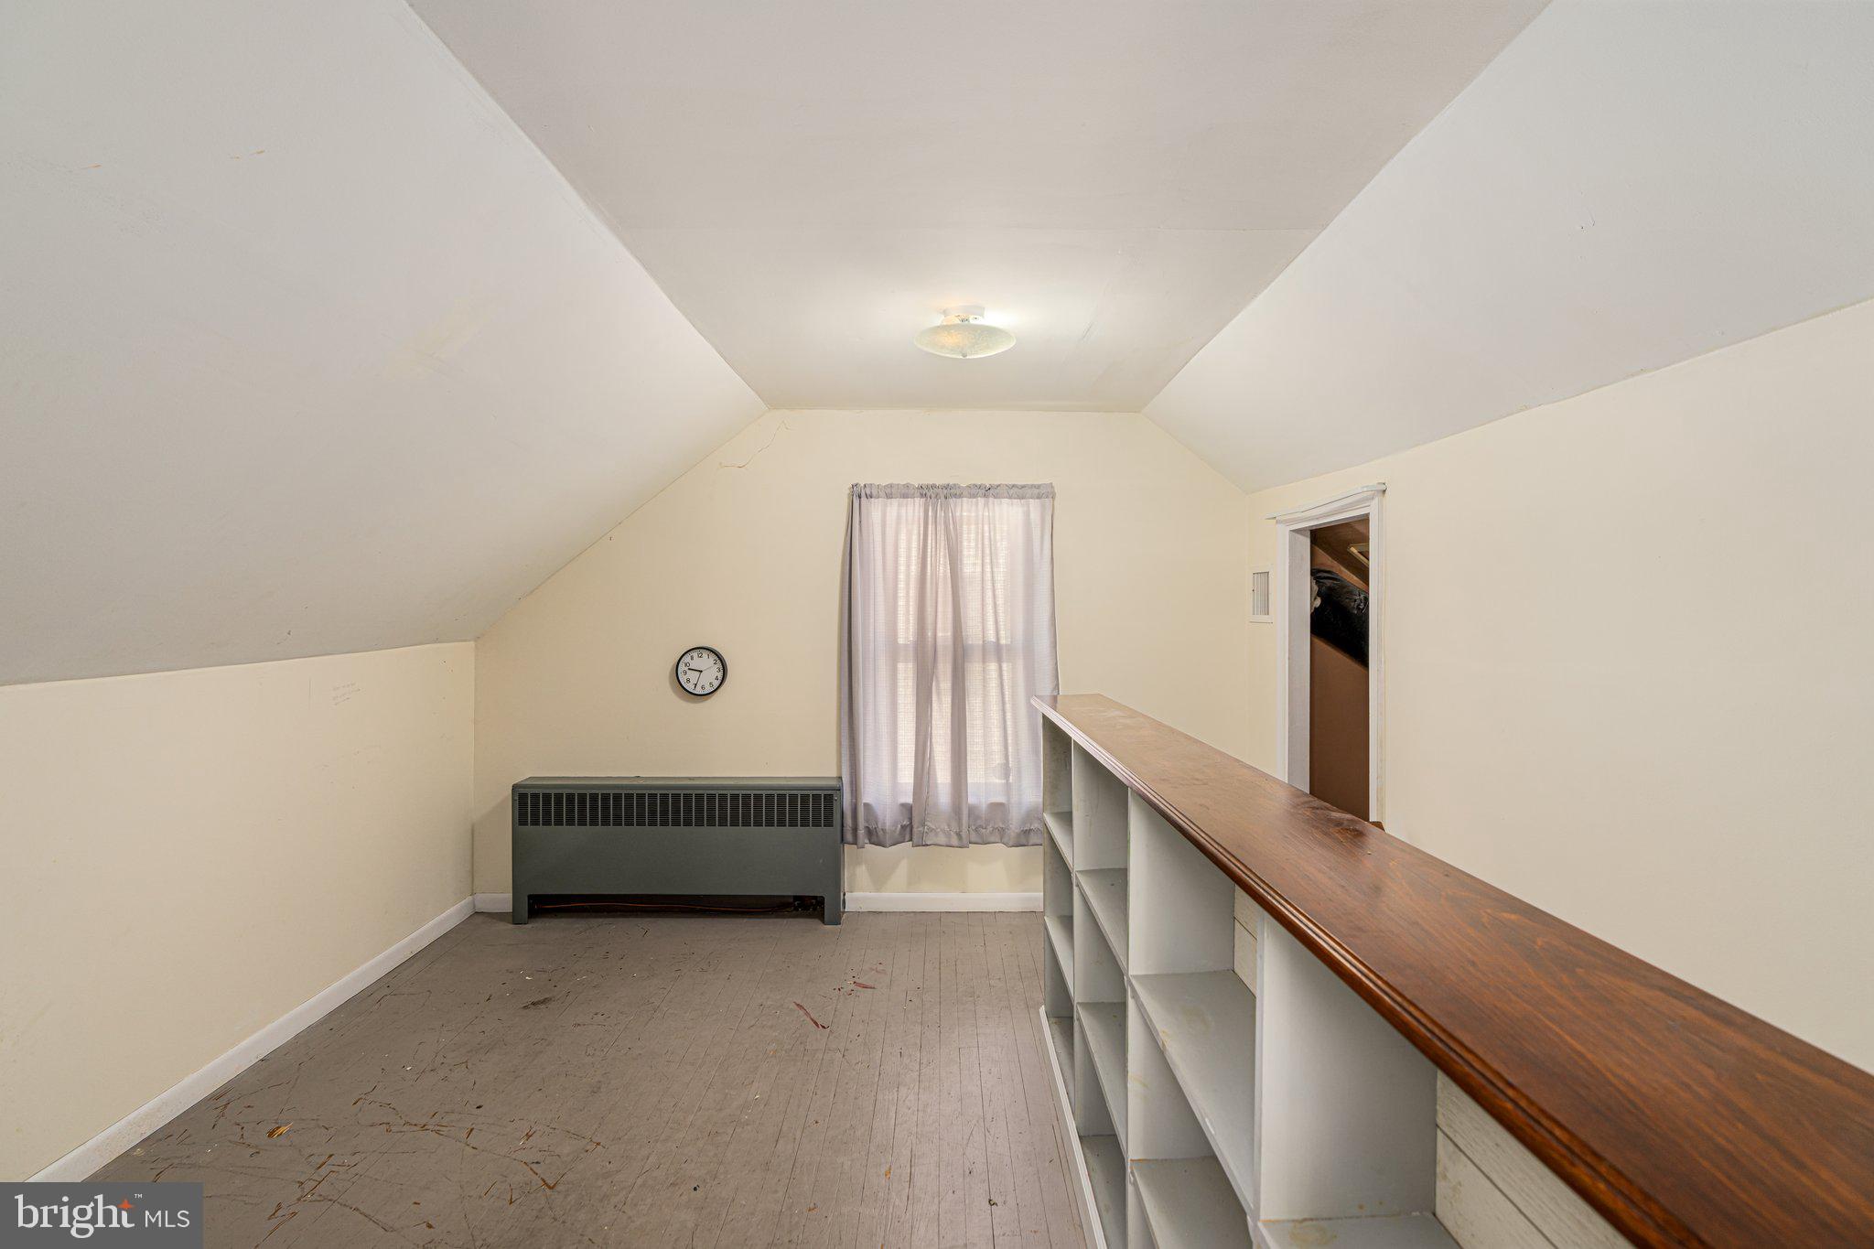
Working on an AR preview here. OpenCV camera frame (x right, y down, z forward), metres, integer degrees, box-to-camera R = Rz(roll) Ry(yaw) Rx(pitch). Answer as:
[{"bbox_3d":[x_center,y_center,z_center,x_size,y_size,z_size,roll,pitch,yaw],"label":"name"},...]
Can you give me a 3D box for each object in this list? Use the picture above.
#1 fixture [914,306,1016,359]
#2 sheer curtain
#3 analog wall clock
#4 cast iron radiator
[{"bbox_3d":[0.085,-0.885,2.550,0.312,0.133,0.312,0,1,0],"label":"fixture"},{"bbox_3d":[0.056,0.184,3.740,0.975,1.610,0.120,0,1,0],"label":"sheer curtain"},{"bbox_3d":[-1.061,0.212,3.765,0.222,0.222,0.042,0,1,0],"label":"analog wall clock"},{"bbox_3d":[-1.140,1.012,3.730,1.440,0.613,0.155,0,1,0],"label":"cast iron radiator"}]

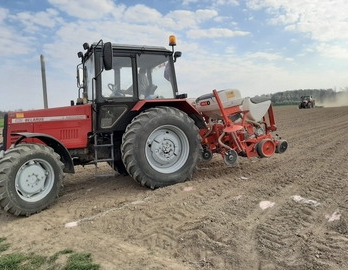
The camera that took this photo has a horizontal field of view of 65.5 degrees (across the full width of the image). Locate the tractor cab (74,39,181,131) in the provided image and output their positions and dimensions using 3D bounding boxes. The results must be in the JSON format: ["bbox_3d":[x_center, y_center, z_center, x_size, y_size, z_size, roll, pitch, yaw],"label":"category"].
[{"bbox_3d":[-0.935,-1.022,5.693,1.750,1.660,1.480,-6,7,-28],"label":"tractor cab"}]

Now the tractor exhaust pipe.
[{"bbox_3d":[-2.412,-0.997,5.068,0.070,1.020,0.070,-6,7,-28],"label":"tractor exhaust pipe"}]

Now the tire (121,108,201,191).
[{"bbox_3d":[-0.200,0.253,5.369,1.630,1.620,0.460,-6,7,-28],"label":"tire"}]

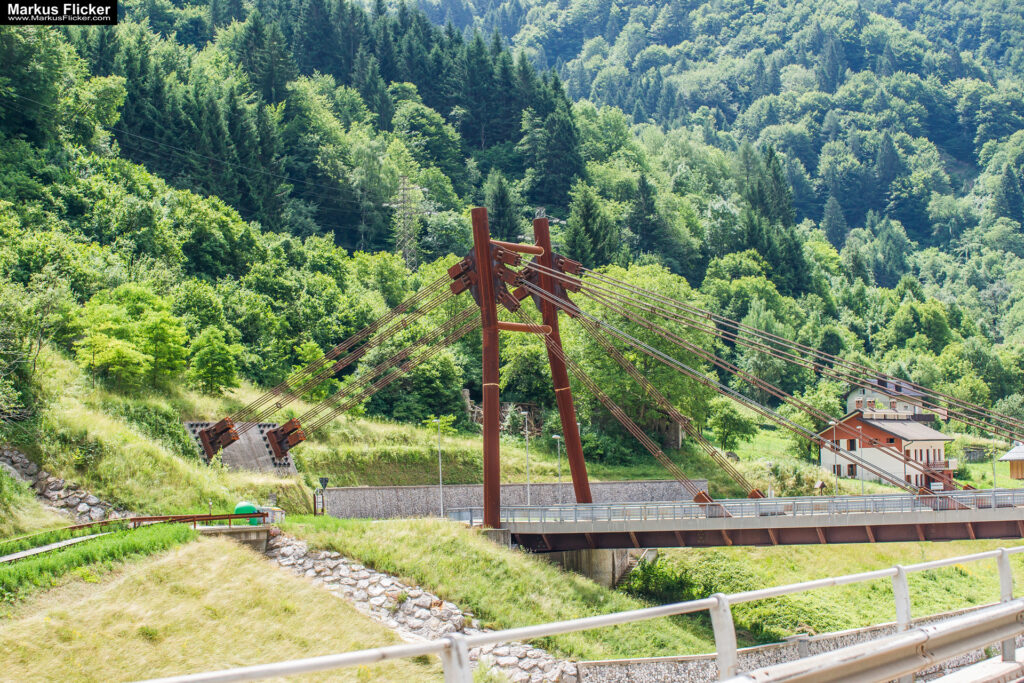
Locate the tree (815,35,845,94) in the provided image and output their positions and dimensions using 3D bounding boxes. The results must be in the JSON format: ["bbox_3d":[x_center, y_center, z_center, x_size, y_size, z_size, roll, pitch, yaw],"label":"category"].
[{"bbox_3d":[107.150,-93.010,720.000,10.120,19.840,10.120,-2,-4,0],"label":"tree"}]

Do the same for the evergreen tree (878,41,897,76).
[{"bbox_3d":[130.240,-96.910,740.000,6.240,14.980,6.240,-2,-4,0],"label":"evergreen tree"}]

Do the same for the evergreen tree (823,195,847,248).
[{"bbox_3d":[81.880,-29.840,540.000,6.580,14.740,6.580,-2,-4,0],"label":"evergreen tree"}]

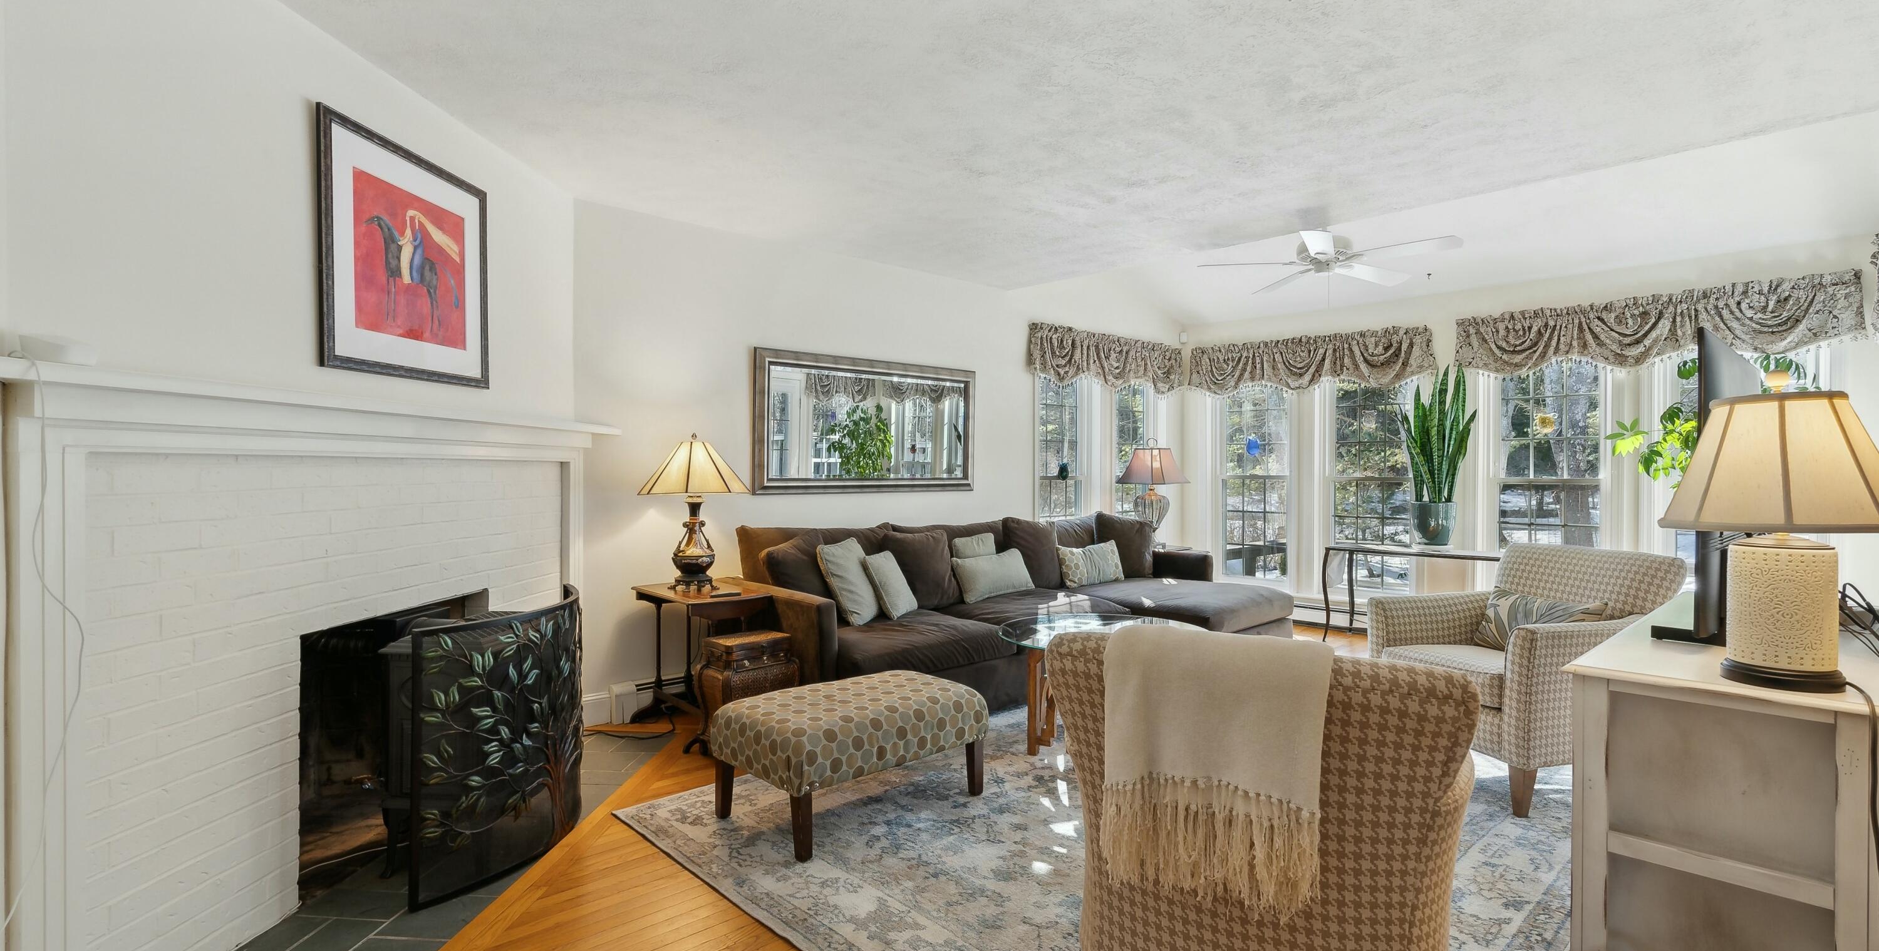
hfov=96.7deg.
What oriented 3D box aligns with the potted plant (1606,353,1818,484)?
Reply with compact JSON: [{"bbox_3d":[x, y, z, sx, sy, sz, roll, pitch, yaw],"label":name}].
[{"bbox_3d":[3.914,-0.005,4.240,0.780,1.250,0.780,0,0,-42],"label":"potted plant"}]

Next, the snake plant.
[{"bbox_3d":[3.306,-0.249,5.533,0.460,0.940,0.500,0,0,-42],"label":"snake plant"}]

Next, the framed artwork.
[{"bbox_3d":[-1.734,-0.687,2.758,0.035,0.745,0.790,0,0,3],"label":"framed artwork"}]

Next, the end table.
[{"bbox_3d":[-1.103,0.852,3.807,0.410,0.646,0.650,0,0,-42],"label":"end table"}]

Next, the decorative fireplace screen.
[{"bbox_3d":[-1.340,0.797,2.736,0.200,0.756,0.980,0,0,-1],"label":"decorative fireplace screen"}]

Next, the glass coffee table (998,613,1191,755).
[{"bbox_3d":[0.738,0.938,3.777,0.970,0.460,0.970,0,0,0],"label":"glass coffee table"}]

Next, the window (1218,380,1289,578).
[{"bbox_3d":[2.598,0.000,6.935,0.100,1.720,0.620,0,0,-42],"label":"window"}]

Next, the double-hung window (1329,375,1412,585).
[{"bbox_3d":[3.221,0.013,6.250,0.100,1.710,0.600,0,0,-42],"label":"double-hung window"}]

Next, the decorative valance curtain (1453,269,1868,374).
[{"bbox_3d":[4.206,-0.861,5.078,0.150,0.460,1.930,0,0,-42],"label":"decorative valance curtain"}]

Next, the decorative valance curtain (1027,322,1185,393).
[{"bbox_3d":[1.356,-0.860,6.499,2.040,0.450,0.150,0,0,-42],"label":"decorative valance curtain"}]

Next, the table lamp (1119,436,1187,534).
[{"bbox_3d":[1.613,0.139,6.330,0.520,0.834,0.520,0,0,-42],"label":"table lamp"}]

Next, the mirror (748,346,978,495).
[{"bbox_3d":[-0.379,-0.290,5.009,1.630,0.790,0.050,0,0,-42],"label":"mirror"}]

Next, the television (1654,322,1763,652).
[{"bbox_3d":[1.904,0.041,1.995,1.103,0.662,0.220,0,0,-42],"label":"television"}]

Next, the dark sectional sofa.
[{"bbox_3d":[0.513,0.715,4.699,3.150,0.920,1.540,0,0,-42],"label":"dark sectional sofa"}]

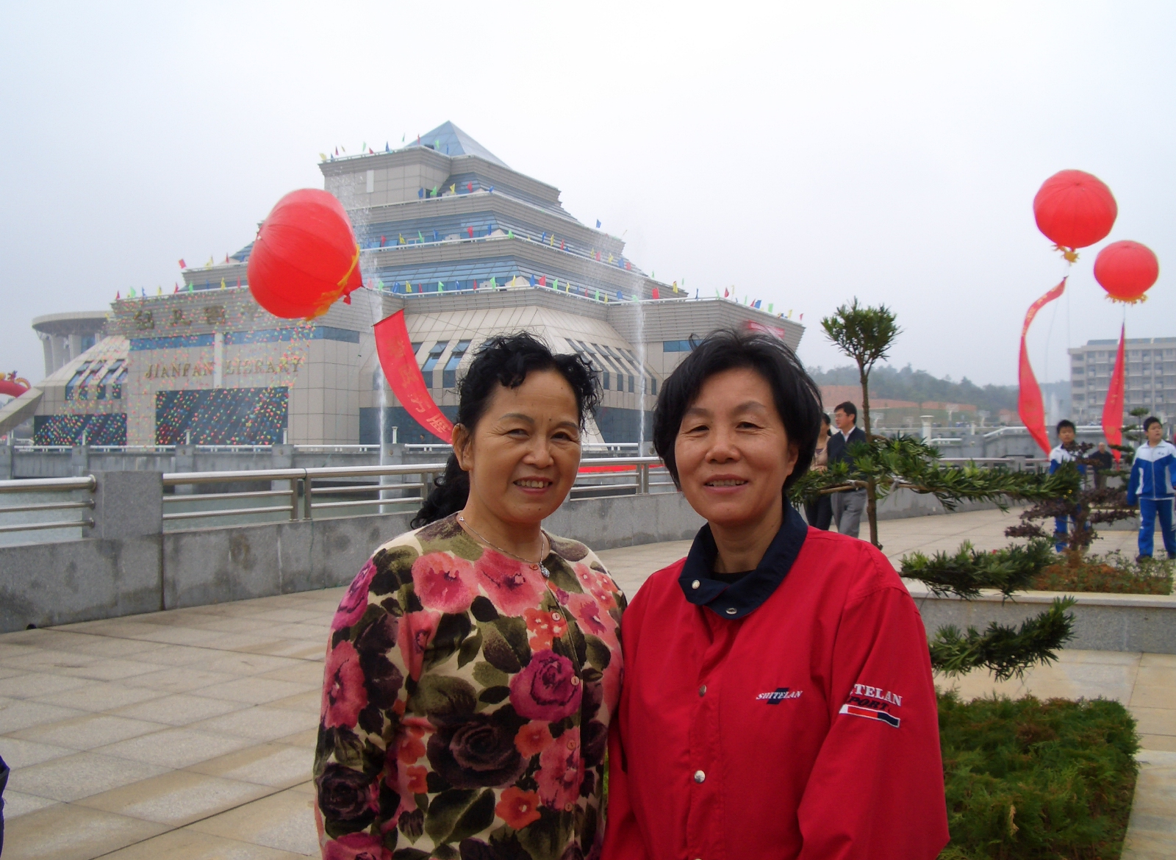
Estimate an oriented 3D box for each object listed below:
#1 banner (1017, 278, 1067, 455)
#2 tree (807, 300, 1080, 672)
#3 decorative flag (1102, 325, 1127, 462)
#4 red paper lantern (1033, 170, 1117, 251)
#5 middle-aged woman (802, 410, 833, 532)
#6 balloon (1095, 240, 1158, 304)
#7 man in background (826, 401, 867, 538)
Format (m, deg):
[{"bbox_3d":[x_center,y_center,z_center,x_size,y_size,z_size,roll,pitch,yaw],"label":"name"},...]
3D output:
[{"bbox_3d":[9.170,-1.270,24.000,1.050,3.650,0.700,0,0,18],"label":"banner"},{"bbox_3d":[1.020,0.370,3.600,1.000,1.500,0.850,0,0,0],"label":"tree"},{"bbox_3d":[12.165,-0.818,27.500,0.520,3.200,0.350,0,0,24],"label":"decorative flag"},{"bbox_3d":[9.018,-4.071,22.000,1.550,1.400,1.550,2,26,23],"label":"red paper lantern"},{"bbox_3d":[1.990,0.655,10.300,0.480,1.600,0.380,0,0,41],"label":"middle-aged woman"},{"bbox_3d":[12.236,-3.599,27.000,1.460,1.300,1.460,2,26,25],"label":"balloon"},{"bbox_3d":[2.180,0.610,10.000,0.540,1.700,0.420,0,0,37],"label":"man in background"}]

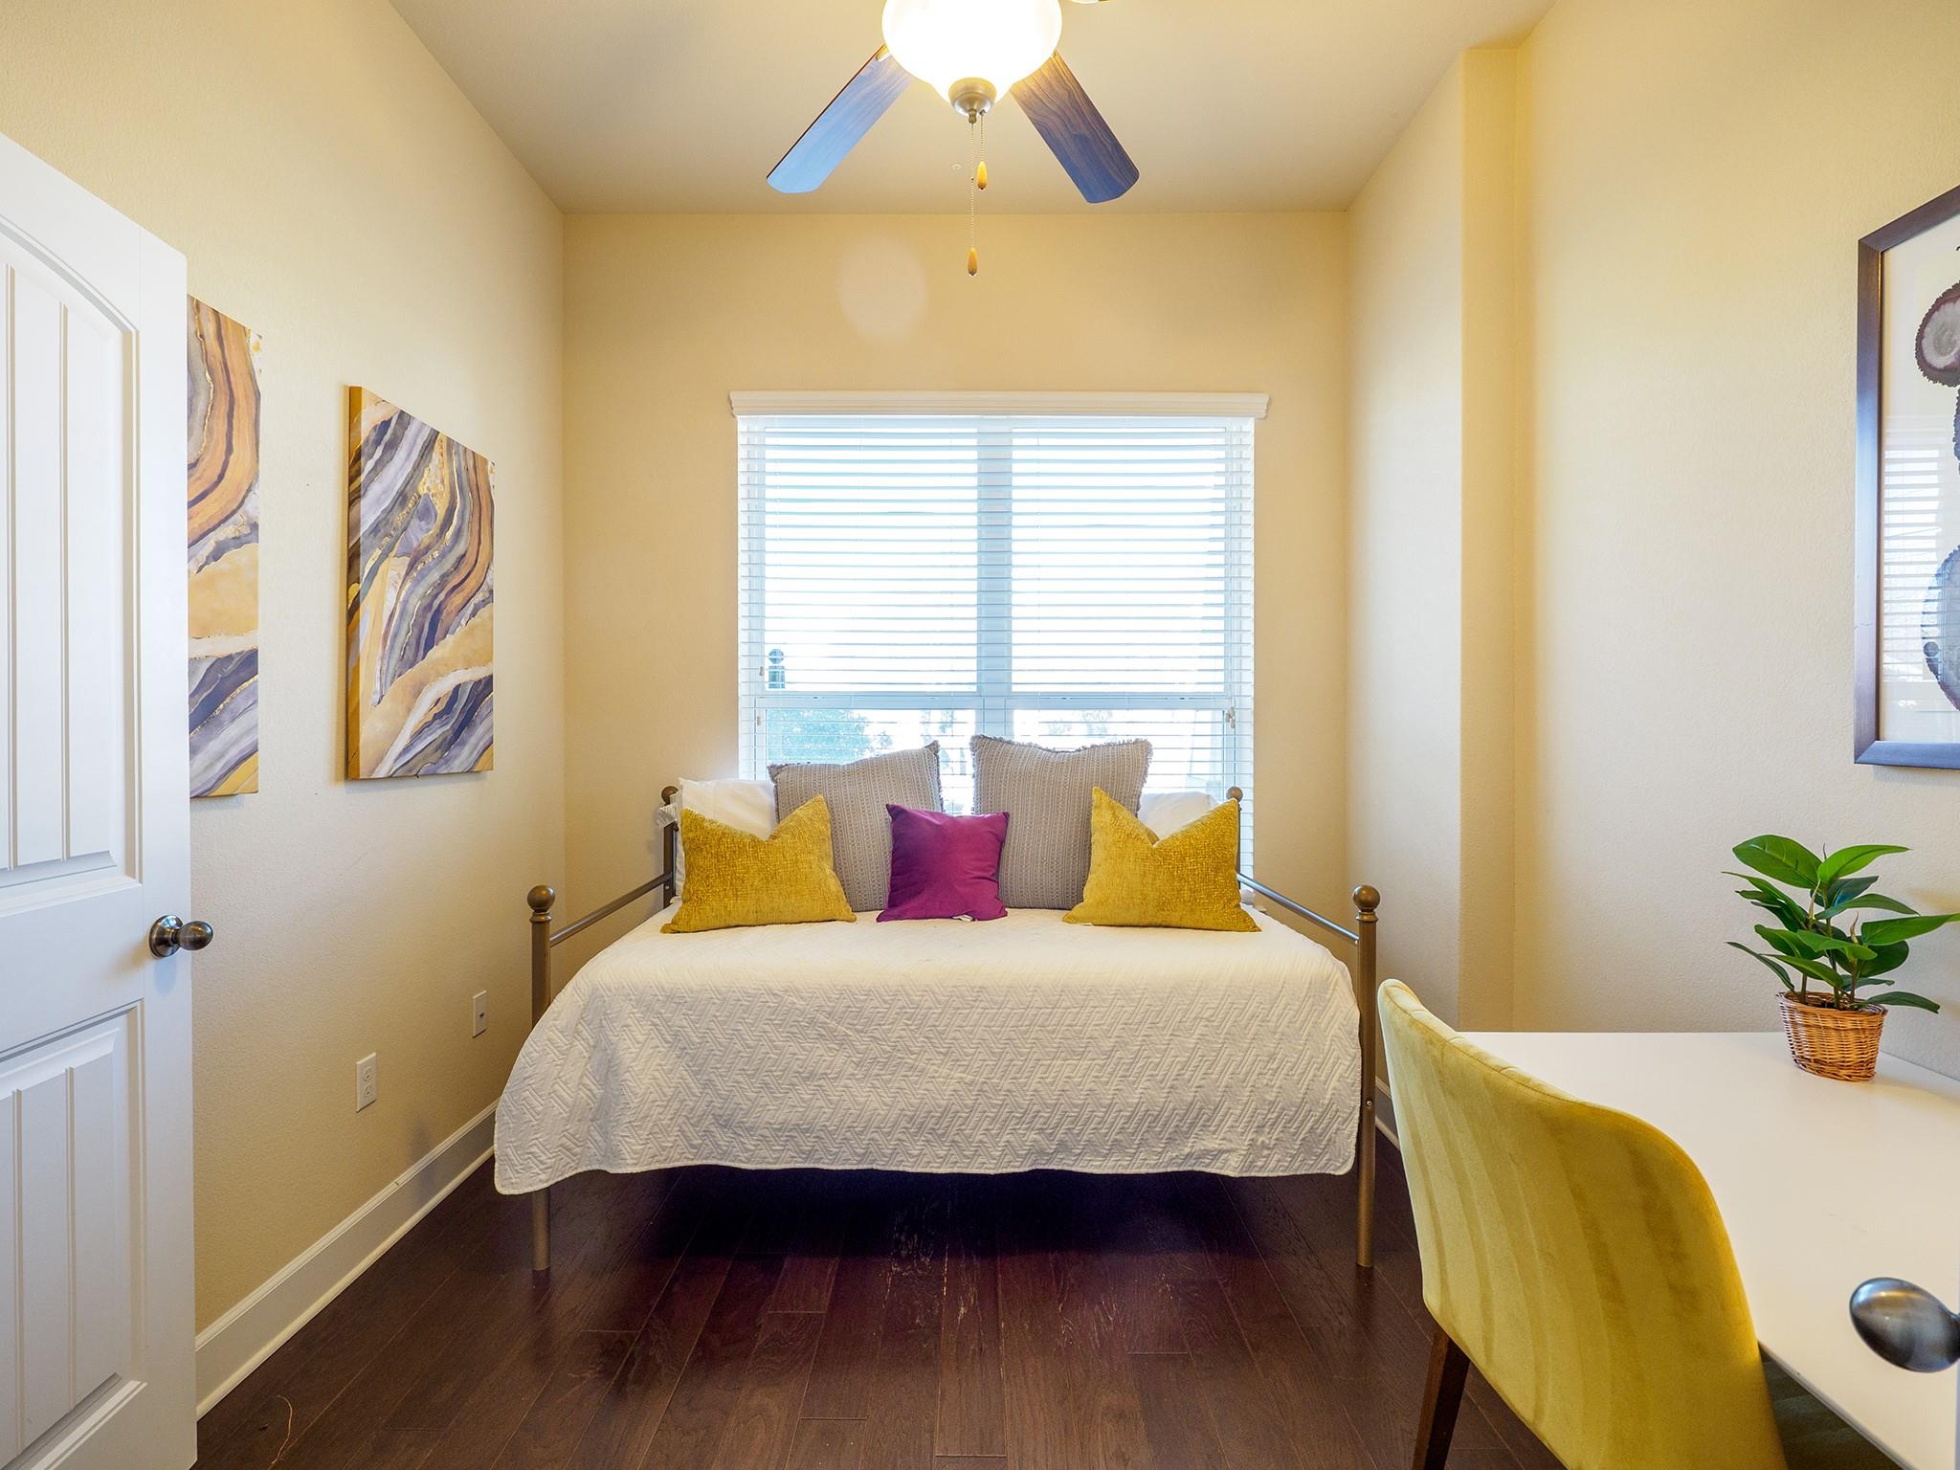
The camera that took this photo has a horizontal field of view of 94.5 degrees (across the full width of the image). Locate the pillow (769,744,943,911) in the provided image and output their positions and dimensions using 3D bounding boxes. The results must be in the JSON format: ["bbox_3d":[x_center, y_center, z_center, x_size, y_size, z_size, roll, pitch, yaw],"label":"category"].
[{"bbox_3d":[-0.390,0.297,2.913,0.540,0.530,0.170,0,-14,0],"label":"pillow"}]

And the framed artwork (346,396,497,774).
[{"bbox_3d":[-1.438,-0.347,2.368,0.035,0.910,0.590,0,1,0],"label":"framed artwork"}]

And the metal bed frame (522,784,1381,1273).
[{"bbox_3d":[-0.067,0.711,2.617,1.980,1.070,1.033,0,1,0],"label":"metal bed frame"}]

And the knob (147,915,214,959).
[{"bbox_3d":[-1.296,0.326,1.474,0.065,0.066,0.066,0,1,-5],"label":"knob"}]

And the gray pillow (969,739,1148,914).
[{"bbox_3d":[0.256,0.287,2.915,0.550,0.540,0.170,0,-14,0],"label":"gray pillow"}]

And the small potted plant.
[{"bbox_3d":[1.289,0.334,1.385,0.275,0.356,0.255,0,1,0],"label":"small potted plant"}]

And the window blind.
[{"bbox_3d":[0.061,-0.292,3.217,1.830,1.700,0.070,0,1,0],"label":"window blind"}]

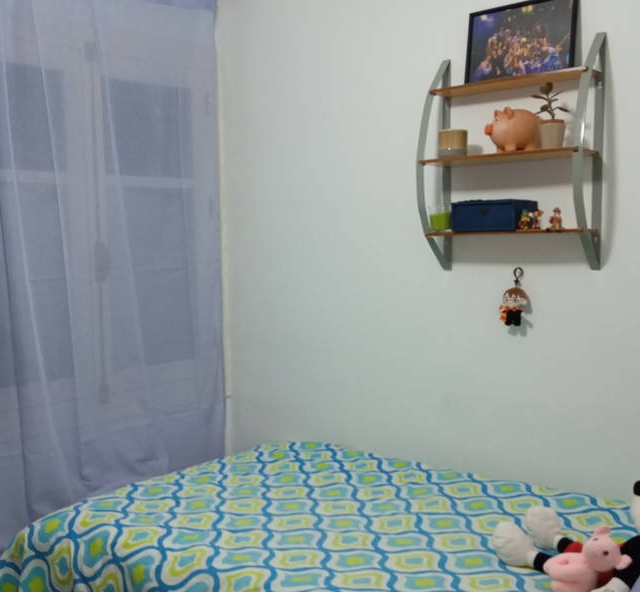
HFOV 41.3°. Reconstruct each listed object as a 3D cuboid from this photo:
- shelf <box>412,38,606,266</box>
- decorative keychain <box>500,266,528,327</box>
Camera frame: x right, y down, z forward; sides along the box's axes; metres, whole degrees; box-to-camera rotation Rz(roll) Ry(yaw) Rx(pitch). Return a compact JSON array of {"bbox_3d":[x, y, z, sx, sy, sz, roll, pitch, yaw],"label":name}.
[{"bbox_3d":[0.481,-0.354,2.187,0.464,0.580,0.138,2,5,40],"label":"shelf"},{"bbox_3d":[0.508,0.002,2.245,0.078,0.155,0.051,2,5,40],"label":"decorative keychain"}]

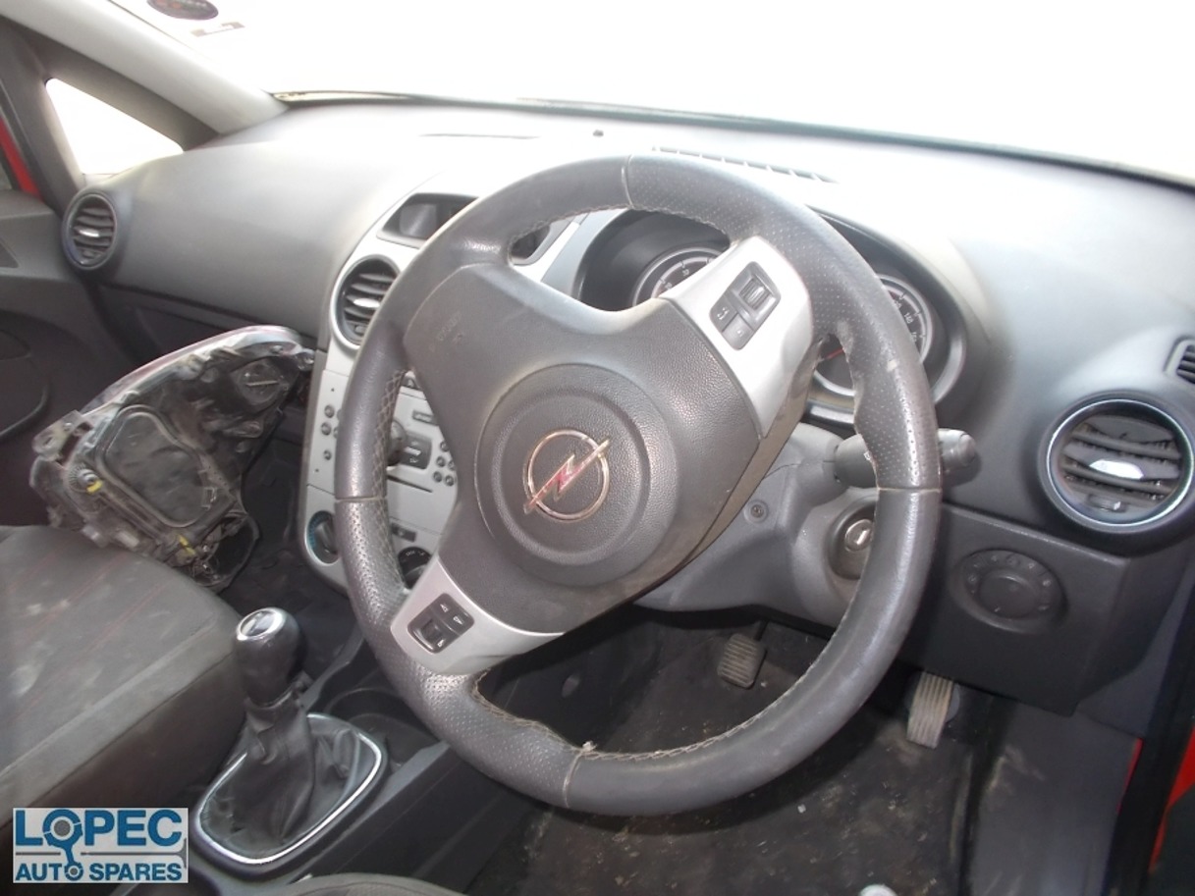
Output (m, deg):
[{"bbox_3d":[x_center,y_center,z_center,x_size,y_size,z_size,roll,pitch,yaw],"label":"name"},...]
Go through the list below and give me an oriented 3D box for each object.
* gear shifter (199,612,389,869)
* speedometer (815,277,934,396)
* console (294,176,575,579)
[{"bbox_3d":[-0.295,0.241,0.834,0.132,0.215,0.165,16,28,24],"label":"gear shifter"},{"bbox_3d":[0.218,-0.091,0.724,0.102,0.102,0.030,16,1,24],"label":"speedometer"},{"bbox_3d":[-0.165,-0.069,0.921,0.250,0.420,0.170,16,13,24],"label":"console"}]

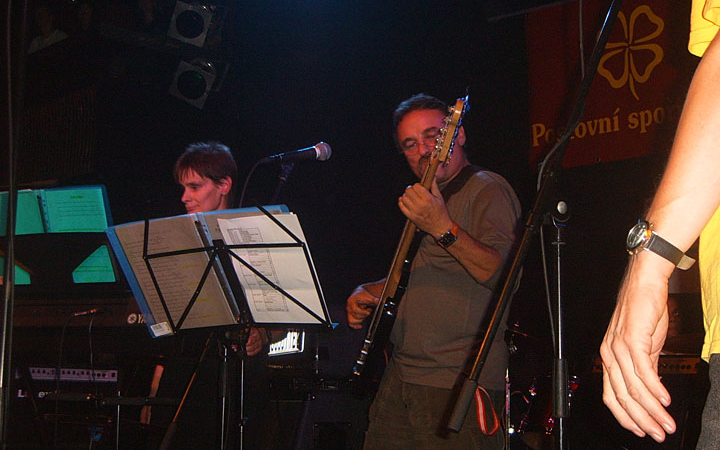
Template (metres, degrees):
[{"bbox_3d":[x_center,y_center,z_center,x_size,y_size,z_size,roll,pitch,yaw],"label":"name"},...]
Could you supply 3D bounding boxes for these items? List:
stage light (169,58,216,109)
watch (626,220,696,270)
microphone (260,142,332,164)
[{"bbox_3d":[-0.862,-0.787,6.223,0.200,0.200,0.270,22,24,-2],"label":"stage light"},{"bbox_3d":[0.328,0.024,1.280,0.060,0.042,0.064,29,7,-15],"label":"watch"},{"bbox_3d":[-0.164,-0.184,3.100,0.185,0.051,0.051,-11,-3,-22],"label":"microphone"}]

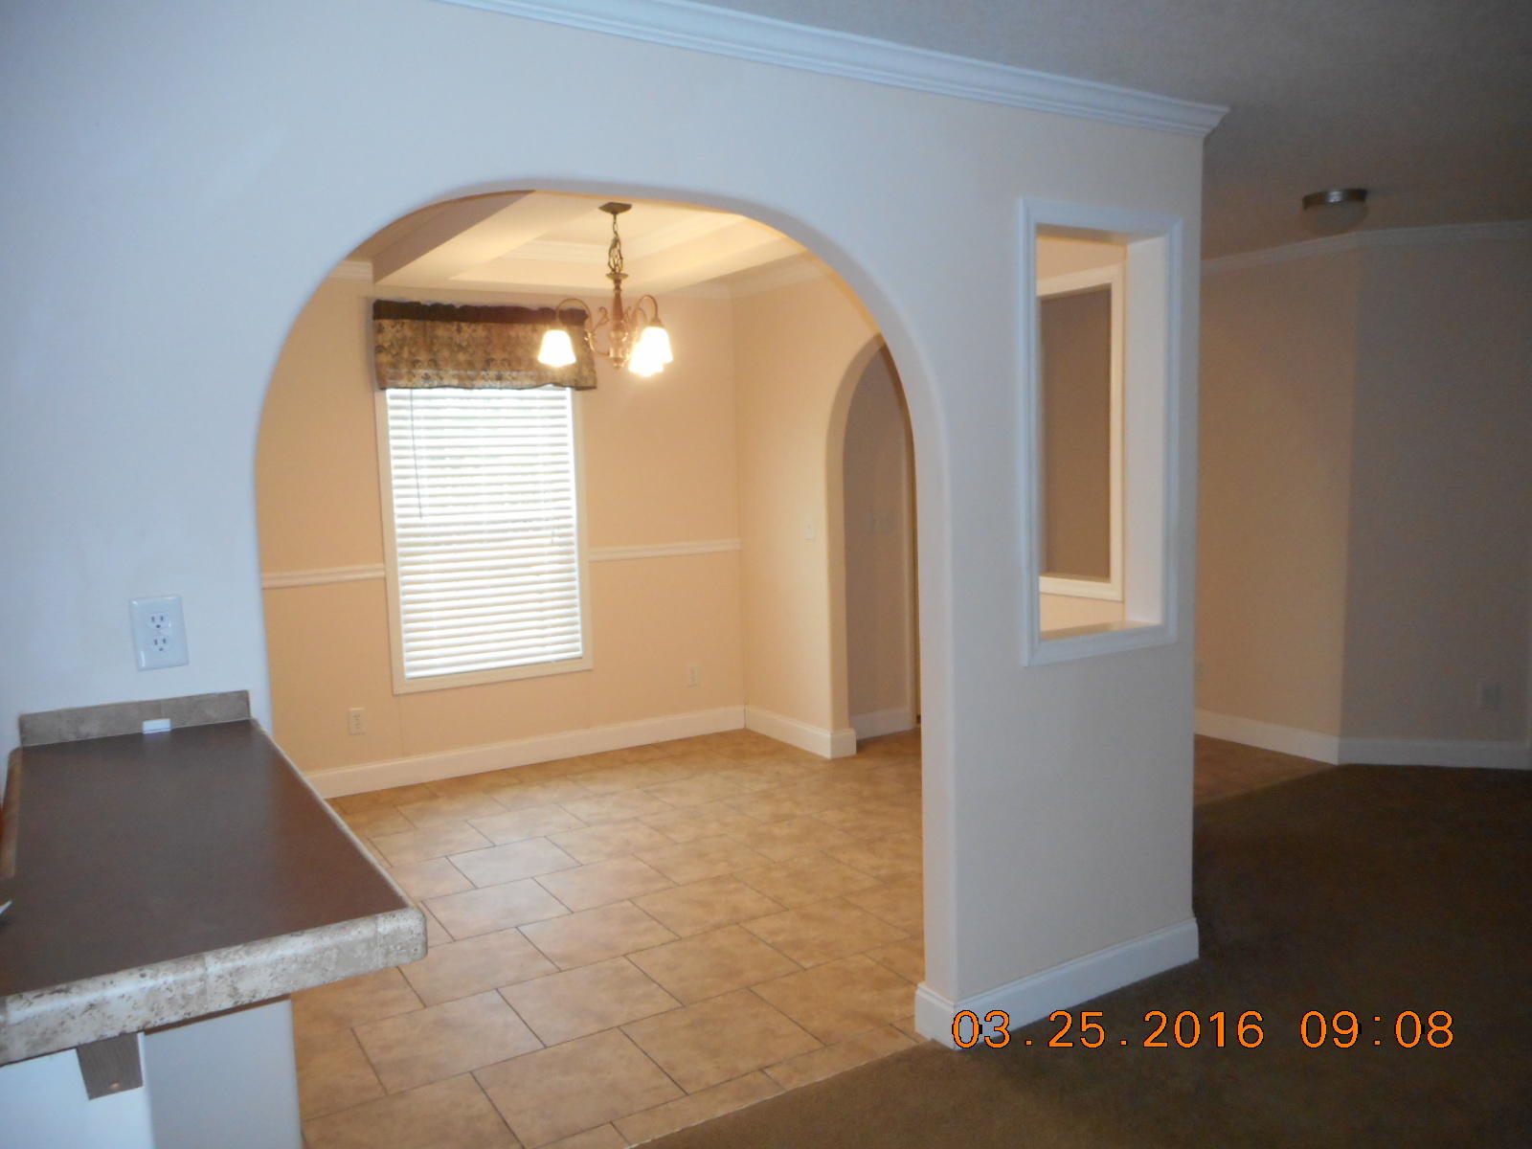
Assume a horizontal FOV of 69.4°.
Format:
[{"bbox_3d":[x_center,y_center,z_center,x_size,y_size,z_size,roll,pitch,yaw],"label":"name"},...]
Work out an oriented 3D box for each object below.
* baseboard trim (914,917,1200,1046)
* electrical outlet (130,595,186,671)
[{"bbox_3d":[0.849,1.116,3.108,0.956,0.121,0.137,-5,6,-31],"label":"baseboard trim"},{"bbox_3d":[-1.004,0.098,1.832,0.072,0.117,0.010,-5,6,-31],"label":"electrical outlet"}]

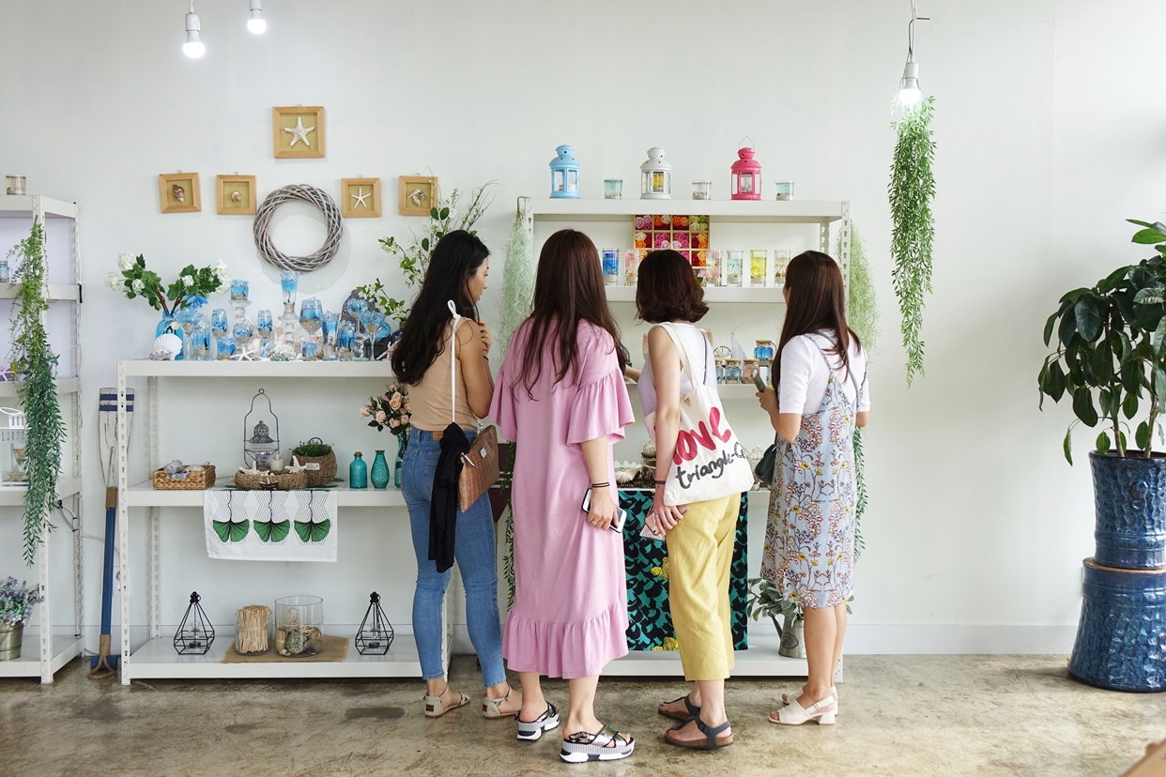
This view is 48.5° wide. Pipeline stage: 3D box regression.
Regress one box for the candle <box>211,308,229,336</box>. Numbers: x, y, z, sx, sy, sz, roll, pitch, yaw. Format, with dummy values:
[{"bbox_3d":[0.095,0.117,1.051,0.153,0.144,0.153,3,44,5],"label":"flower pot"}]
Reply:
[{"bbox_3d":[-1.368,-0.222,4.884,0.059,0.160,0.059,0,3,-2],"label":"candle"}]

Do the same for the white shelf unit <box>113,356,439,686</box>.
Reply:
[{"bbox_3d":[-1.110,0.491,4.967,1.200,1.200,0.370,0,3,-2],"label":"white shelf unit"}]

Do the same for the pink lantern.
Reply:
[{"bbox_3d":[0.612,-0.799,4.842,0.118,0.208,0.118,0,3,-2],"label":"pink lantern"}]

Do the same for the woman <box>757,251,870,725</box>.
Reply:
[{"bbox_3d":[0.792,0.330,4.461,0.350,1.595,0.420,3,4,41],"label":"woman"}]

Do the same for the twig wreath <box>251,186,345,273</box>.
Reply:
[{"bbox_3d":[-1.115,-0.627,5.073,0.345,0.345,0.065,0,3,-2],"label":"twig wreath"}]

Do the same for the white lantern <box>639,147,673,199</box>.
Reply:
[{"bbox_3d":[0.276,-0.805,4.889,0.121,0.210,0.121,0,3,-2],"label":"white lantern"}]

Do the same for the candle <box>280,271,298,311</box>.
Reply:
[{"bbox_3d":[-1.110,-0.362,4.904,0.072,0.168,0.072,0,3,-2],"label":"candle"}]

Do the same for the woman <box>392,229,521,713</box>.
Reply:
[{"bbox_3d":[-0.437,0.297,4.452,0.430,1.650,0.360,3,4,43],"label":"woman"}]

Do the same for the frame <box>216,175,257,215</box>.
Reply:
[{"bbox_3d":[-1.364,-0.762,5.102,0.153,0.153,0.030,0,3,-2],"label":"frame"}]

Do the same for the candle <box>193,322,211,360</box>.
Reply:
[{"bbox_3d":[-1.424,-0.178,4.837,0.066,0.148,0.066,0,3,-2],"label":"candle"}]

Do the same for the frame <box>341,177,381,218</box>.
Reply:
[{"bbox_3d":[-0.876,-0.753,5.120,0.159,0.156,0.032,0,3,-2],"label":"frame"}]

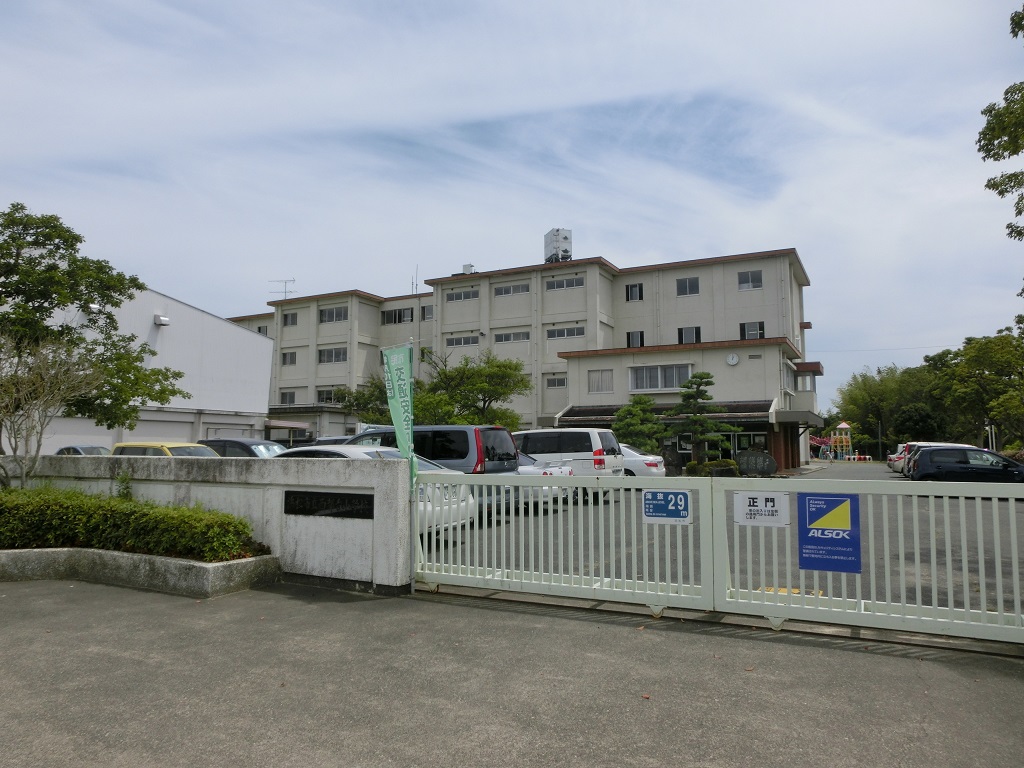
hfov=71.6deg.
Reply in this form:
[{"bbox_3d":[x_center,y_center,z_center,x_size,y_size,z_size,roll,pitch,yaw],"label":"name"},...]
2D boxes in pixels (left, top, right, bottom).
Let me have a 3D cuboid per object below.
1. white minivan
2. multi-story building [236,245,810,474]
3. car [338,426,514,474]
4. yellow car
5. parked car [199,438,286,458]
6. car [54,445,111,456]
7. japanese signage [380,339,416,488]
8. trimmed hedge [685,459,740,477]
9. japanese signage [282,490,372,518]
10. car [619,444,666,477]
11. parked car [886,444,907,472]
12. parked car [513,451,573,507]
[{"bbox_3d":[0.722,2.259,20.114,4.620,1.860,1.700,-3,-6,28],"label":"white minivan"},{"bbox_3d":[-4.795,-0.399,63.531,59.500,14.800,13.500,-3,-6,28],"label":"multi-story building"},{"bbox_3d":[-2.244,1.828,14.765,4.650,1.840,1.700,-3,-6,29],"label":"car"},{"bbox_3d":[-8.690,2.286,18.155,3.450,1.580,1.500,-3,-6,27],"label":"yellow car"},{"bbox_3d":[-7.421,2.372,19.918,3.700,1.640,1.580,-3,-6,27],"label":"parked car"},{"bbox_3d":[-19.238,3.494,31.816,4.400,1.460,1.700,-3,-6,28],"label":"car"},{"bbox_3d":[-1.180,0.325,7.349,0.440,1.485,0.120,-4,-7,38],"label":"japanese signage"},{"bbox_3d":[9.435,3.901,33.245,2.400,0.900,1.300,-3,-6,28],"label":"trimmed hedge"},{"bbox_3d":[-1.940,1.274,7.491,1.205,0.244,0.040,-3,-6,26],"label":"japanese signage"},{"bbox_3d":[2.819,2.715,23.944,4.560,1.470,1.700,-3,-6,27],"label":"car"},{"bbox_3d":[22.868,4.032,38.010,4.400,1.480,1.700,-3,-6,28],"label":"parked car"},{"bbox_3d":[-0.902,2.302,17.810,4.580,1.370,1.740,-3,-6,28],"label":"parked car"}]

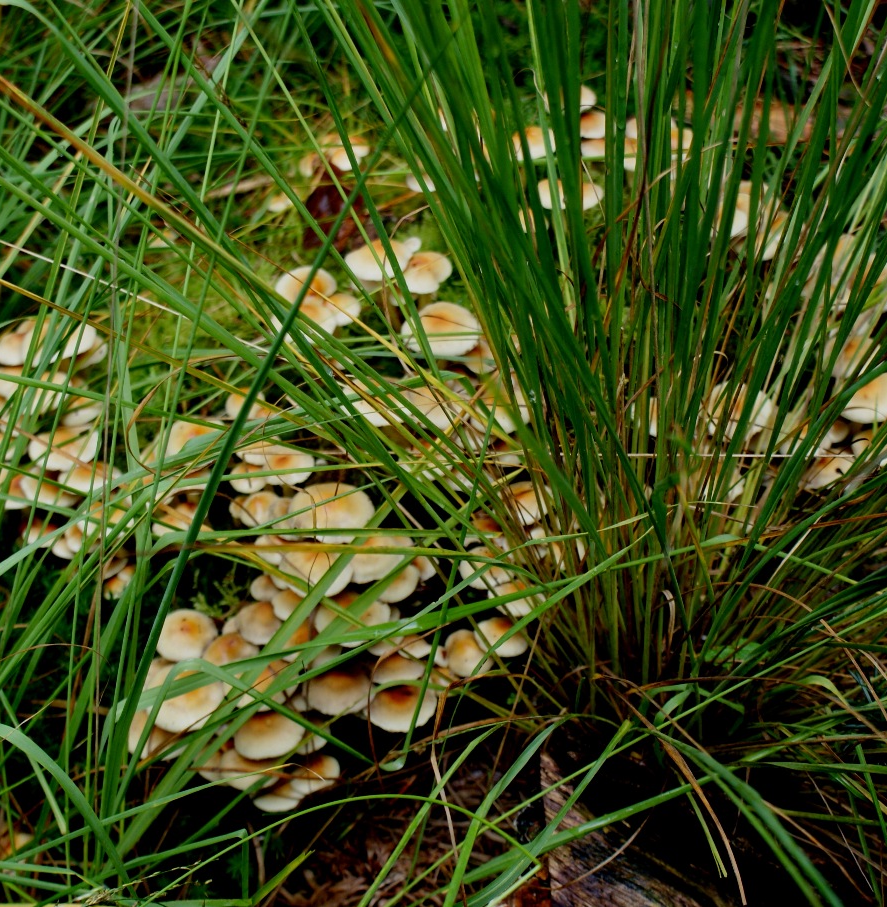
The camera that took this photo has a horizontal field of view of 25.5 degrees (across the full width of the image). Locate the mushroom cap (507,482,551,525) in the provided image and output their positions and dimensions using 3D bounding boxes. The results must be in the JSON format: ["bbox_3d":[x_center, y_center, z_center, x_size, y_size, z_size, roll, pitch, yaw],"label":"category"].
[{"bbox_3d":[0.052,0.028,1.220,0.034,0.013,0.034,0,47,0],"label":"mushroom cap"}]

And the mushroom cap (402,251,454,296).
[{"bbox_3d":[-0.011,-0.127,1.350,0.036,0.014,0.036,-2,48,2],"label":"mushroom cap"}]

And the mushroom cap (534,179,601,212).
[{"bbox_3d":[0.091,-0.190,1.420,0.048,0.014,0.048,0,29,0],"label":"mushroom cap"}]

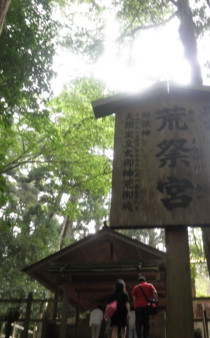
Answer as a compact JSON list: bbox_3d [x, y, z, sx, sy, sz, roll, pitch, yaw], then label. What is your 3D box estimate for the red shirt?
[{"bbox_3d":[0.916,2.935,8.450,0.530,0.600,0.290,3,-27,-1],"label":"red shirt"}]

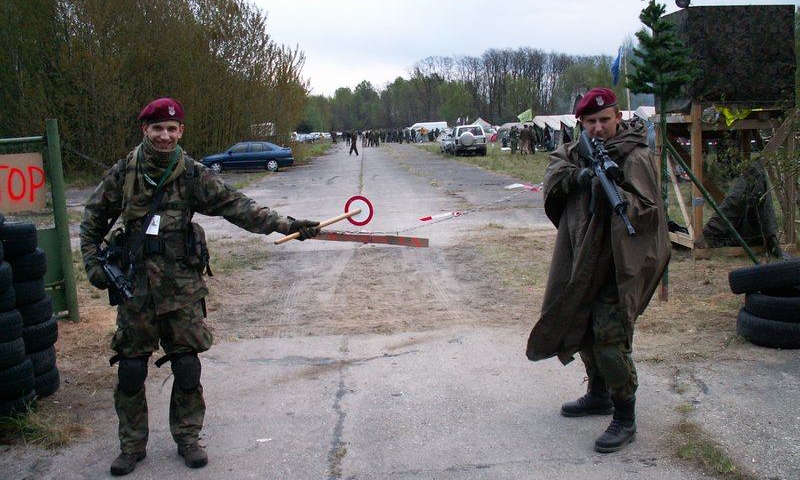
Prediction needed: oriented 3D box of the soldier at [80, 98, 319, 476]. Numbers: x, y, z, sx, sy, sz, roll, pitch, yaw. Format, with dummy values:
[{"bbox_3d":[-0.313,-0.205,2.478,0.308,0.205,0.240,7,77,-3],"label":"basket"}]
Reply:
[{"bbox_3d":[-0.975,0.220,3.991,1.130,1.830,0.550,-3,8,-9],"label":"soldier"}]

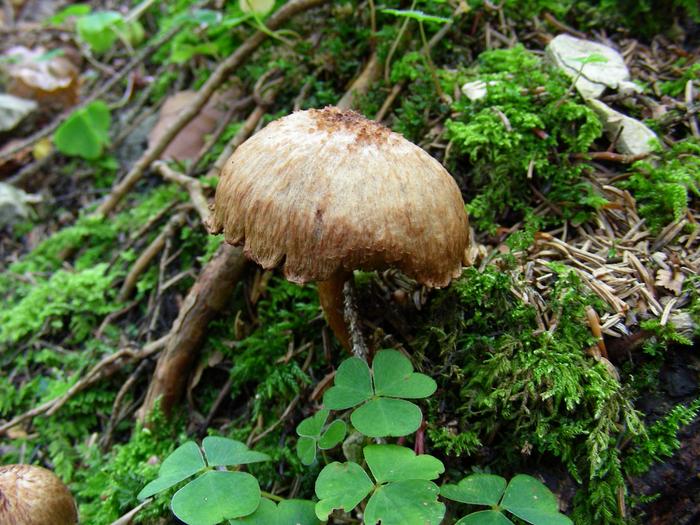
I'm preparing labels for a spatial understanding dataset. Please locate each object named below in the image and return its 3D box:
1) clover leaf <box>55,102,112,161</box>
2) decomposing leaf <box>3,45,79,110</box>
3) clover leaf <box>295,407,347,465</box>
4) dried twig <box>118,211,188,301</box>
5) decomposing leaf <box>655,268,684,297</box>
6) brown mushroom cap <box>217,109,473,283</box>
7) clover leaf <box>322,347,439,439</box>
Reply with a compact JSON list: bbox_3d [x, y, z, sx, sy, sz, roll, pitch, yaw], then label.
[{"bbox_3d":[-0.146,-0.072,0.420,0.031,0.010,0.034,-3,60,5],"label":"clover leaf"},{"bbox_3d":[-0.200,-0.120,0.500,0.050,0.024,0.040,0,34,0],"label":"decomposing leaf"},{"bbox_3d":[-0.008,0.048,0.210,0.014,0.005,0.017,-6,49,6],"label":"clover leaf"},{"bbox_3d":[-0.080,-0.003,0.318,0.009,0.009,0.056,8,45,19],"label":"dried twig"},{"bbox_3d":[0.110,0.007,0.265,0.011,0.004,0.012,-15,37,9],"label":"decomposing leaf"},{"bbox_3d":[-0.003,-0.025,0.218,0.074,0.037,0.071,3,22,-1],"label":"brown mushroom cap"},{"bbox_3d":[0.008,0.035,0.206,0.030,0.006,0.028,0,41,0],"label":"clover leaf"}]

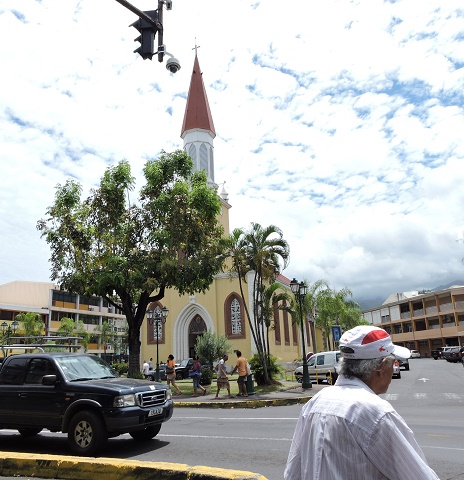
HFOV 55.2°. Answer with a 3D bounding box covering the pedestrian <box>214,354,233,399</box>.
[{"bbox_3d":[-0.317,5.059,16.553,0.620,1.580,0.500,0,-15,-5],"label":"pedestrian"}]

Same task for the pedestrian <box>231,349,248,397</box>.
[{"bbox_3d":[0.296,5.084,16.972,0.600,1.730,0.550,-6,-16,17],"label":"pedestrian"}]

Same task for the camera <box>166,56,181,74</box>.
[{"bbox_3d":[-0.962,-2.871,7.300,0.240,0.270,0.240,-2,-15,0],"label":"camera"}]

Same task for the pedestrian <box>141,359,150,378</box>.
[{"bbox_3d":[-5.814,8.998,29.773,0.520,1.696,0.450,9,-19,-36],"label":"pedestrian"}]

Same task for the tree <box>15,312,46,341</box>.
[{"bbox_3d":[-17.130,9.112,37.159,2.900,6.297,2.900,-9,-17,23],"label":"tree"}]

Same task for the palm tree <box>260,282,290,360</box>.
[{"bbox_3d":[2.355,4.688,22.809,1.800,5.173,1.800,-9,-17,23],"label":"palm tree"}]

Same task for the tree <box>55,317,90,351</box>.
[{"bbox_3d":[-15.542,10.573,43.759,3.600,5.900,3.600,-2,-15,0],"label":"tree"}]

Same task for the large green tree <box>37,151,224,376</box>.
[{"bbox_3d":[-5.708,1.573,25.910,11.000,13.300,10.500,1,-15,-12],"label":"large green tree"}]

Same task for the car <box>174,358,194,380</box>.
[{"bbox_3d":[-3.132,9.600,33.508,4.000,1.700,1.720,6,-17,-28],"label":"car"}]

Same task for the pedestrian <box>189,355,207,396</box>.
[{"bbox_3d":[-1.398,5.583,18.183,0.650,1.621,0.500,-9,-17,23],"label":"pedestrian"}]

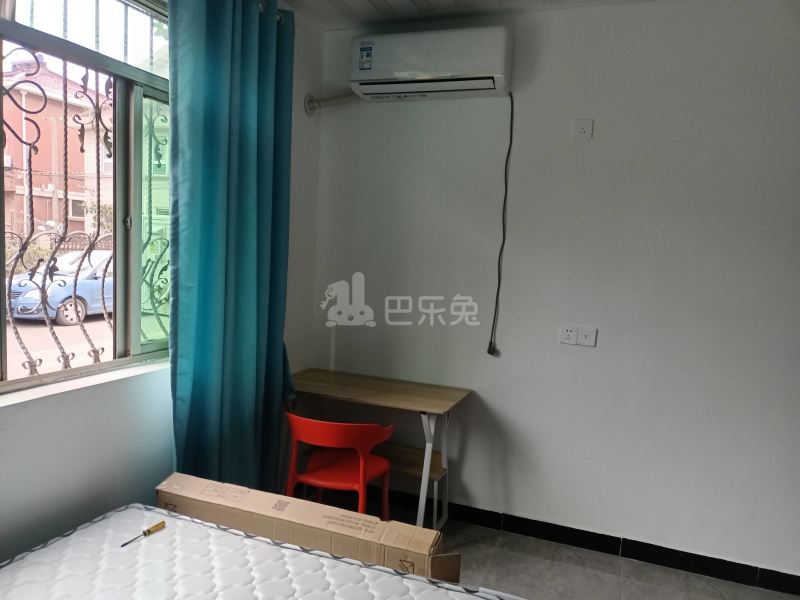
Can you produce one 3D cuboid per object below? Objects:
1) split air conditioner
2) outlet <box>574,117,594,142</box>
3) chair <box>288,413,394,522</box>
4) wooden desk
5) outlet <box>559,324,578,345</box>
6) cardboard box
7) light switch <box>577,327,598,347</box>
[{"bbox_3d":[0.156,-1.191,2.943,0.800,0.285,0.200,5,6,20],"label":"split air conditioner"},{"bbox_3d":[0.891,-0.829,2.804,0.086,0.086,0.010,5,6,20],"label":"outlet"},{"bbox_3d":[-0.249,0.873,2.727,0.490,0.730,0.480,5,6,20],"label":"chair"},{"bbox_3d":[-0.173,0.833,3.097,0.980,0.740,0.460,5,6,20],"label":"wooden desk"},{"bbox_3d":[0.851,0.176,2.904,0.086,0.086,0.010,5,6,20],"label":"outlet"},{"bbox_3d":[-0.365,0.825,2.116,1.190,0.112,0.162,5,6,20],"label":"cardboard box"},{"bbox_3d":[0.931,0.185,2.874,0.086,0.086,0.010,5,6,20],"label":"light switch"}]

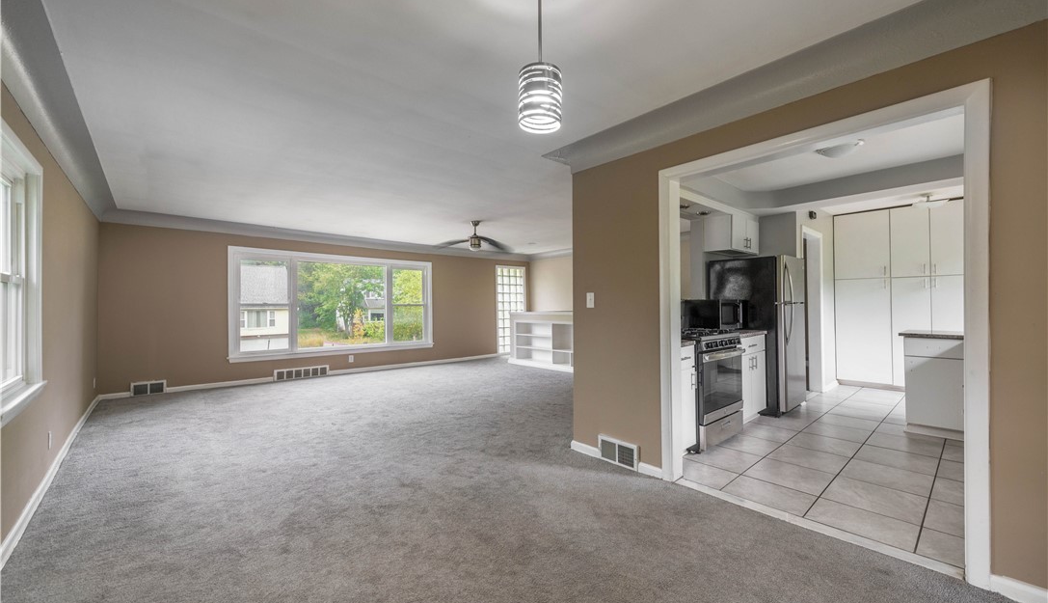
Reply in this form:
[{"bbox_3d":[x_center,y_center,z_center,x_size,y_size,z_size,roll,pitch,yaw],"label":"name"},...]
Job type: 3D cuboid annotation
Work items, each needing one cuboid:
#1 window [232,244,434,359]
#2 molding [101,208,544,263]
[{"bbox_3d":[-3.187,0.056,7.290,3.460,1.750,0.120,0,-1,-42],"label":"window"},{"bbox_3d":[-2.611,-1.082,7.664,7.439,0.175,0.150,0,-1,-42],"label":"molding"}]

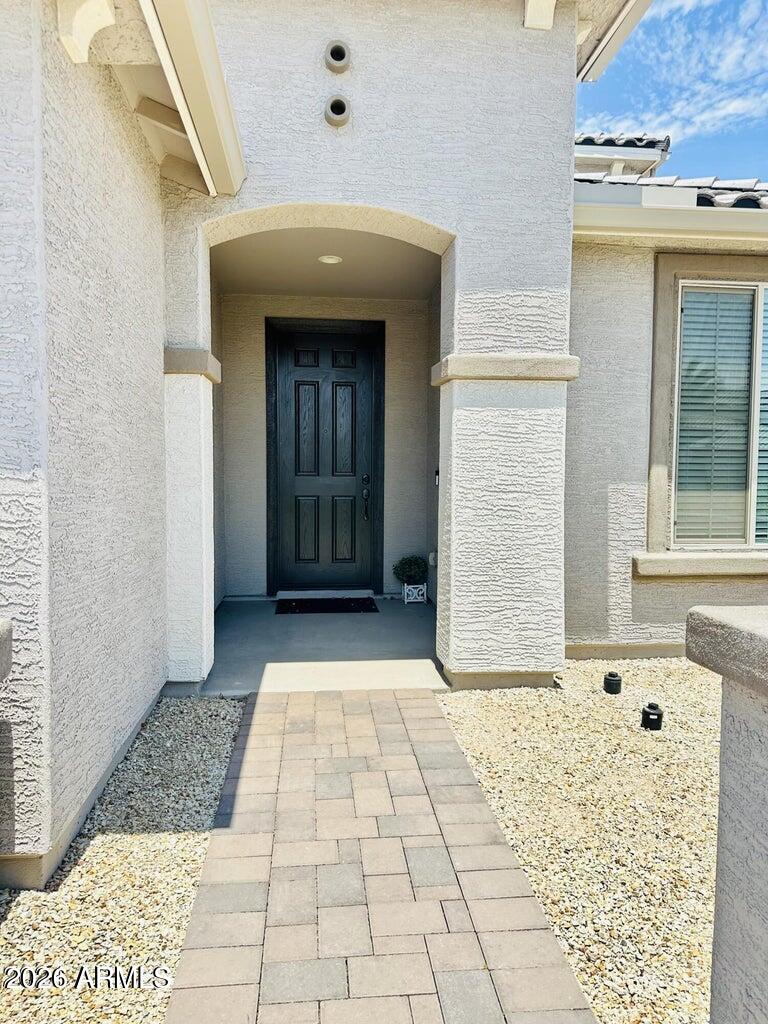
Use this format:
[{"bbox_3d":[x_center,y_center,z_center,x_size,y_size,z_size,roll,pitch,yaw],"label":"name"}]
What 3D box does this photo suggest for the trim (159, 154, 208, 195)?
[{"bbox_3d":[-1.047,-1.785,3.752,0.285,0.125,0.040,21,2,-7],"label":"trim"}]

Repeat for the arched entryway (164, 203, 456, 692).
[{"bbox_3d":[-0.417,-0.338,4.181,1.600,2.695,0.490,0,4,-6],"label":"arched entryway"}]

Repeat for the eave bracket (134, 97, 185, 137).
[{"bbox_3d":[-1.017,-1.820,3.307,0.255,0.195,0.060,0,3,-6],"label":"eave bracket"}]

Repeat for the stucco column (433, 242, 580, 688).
[{"bbox_3d":[0.710,-0.261,4.317,0.760,2.545,0.550,0,4,-6],"label":"stucco column"}]

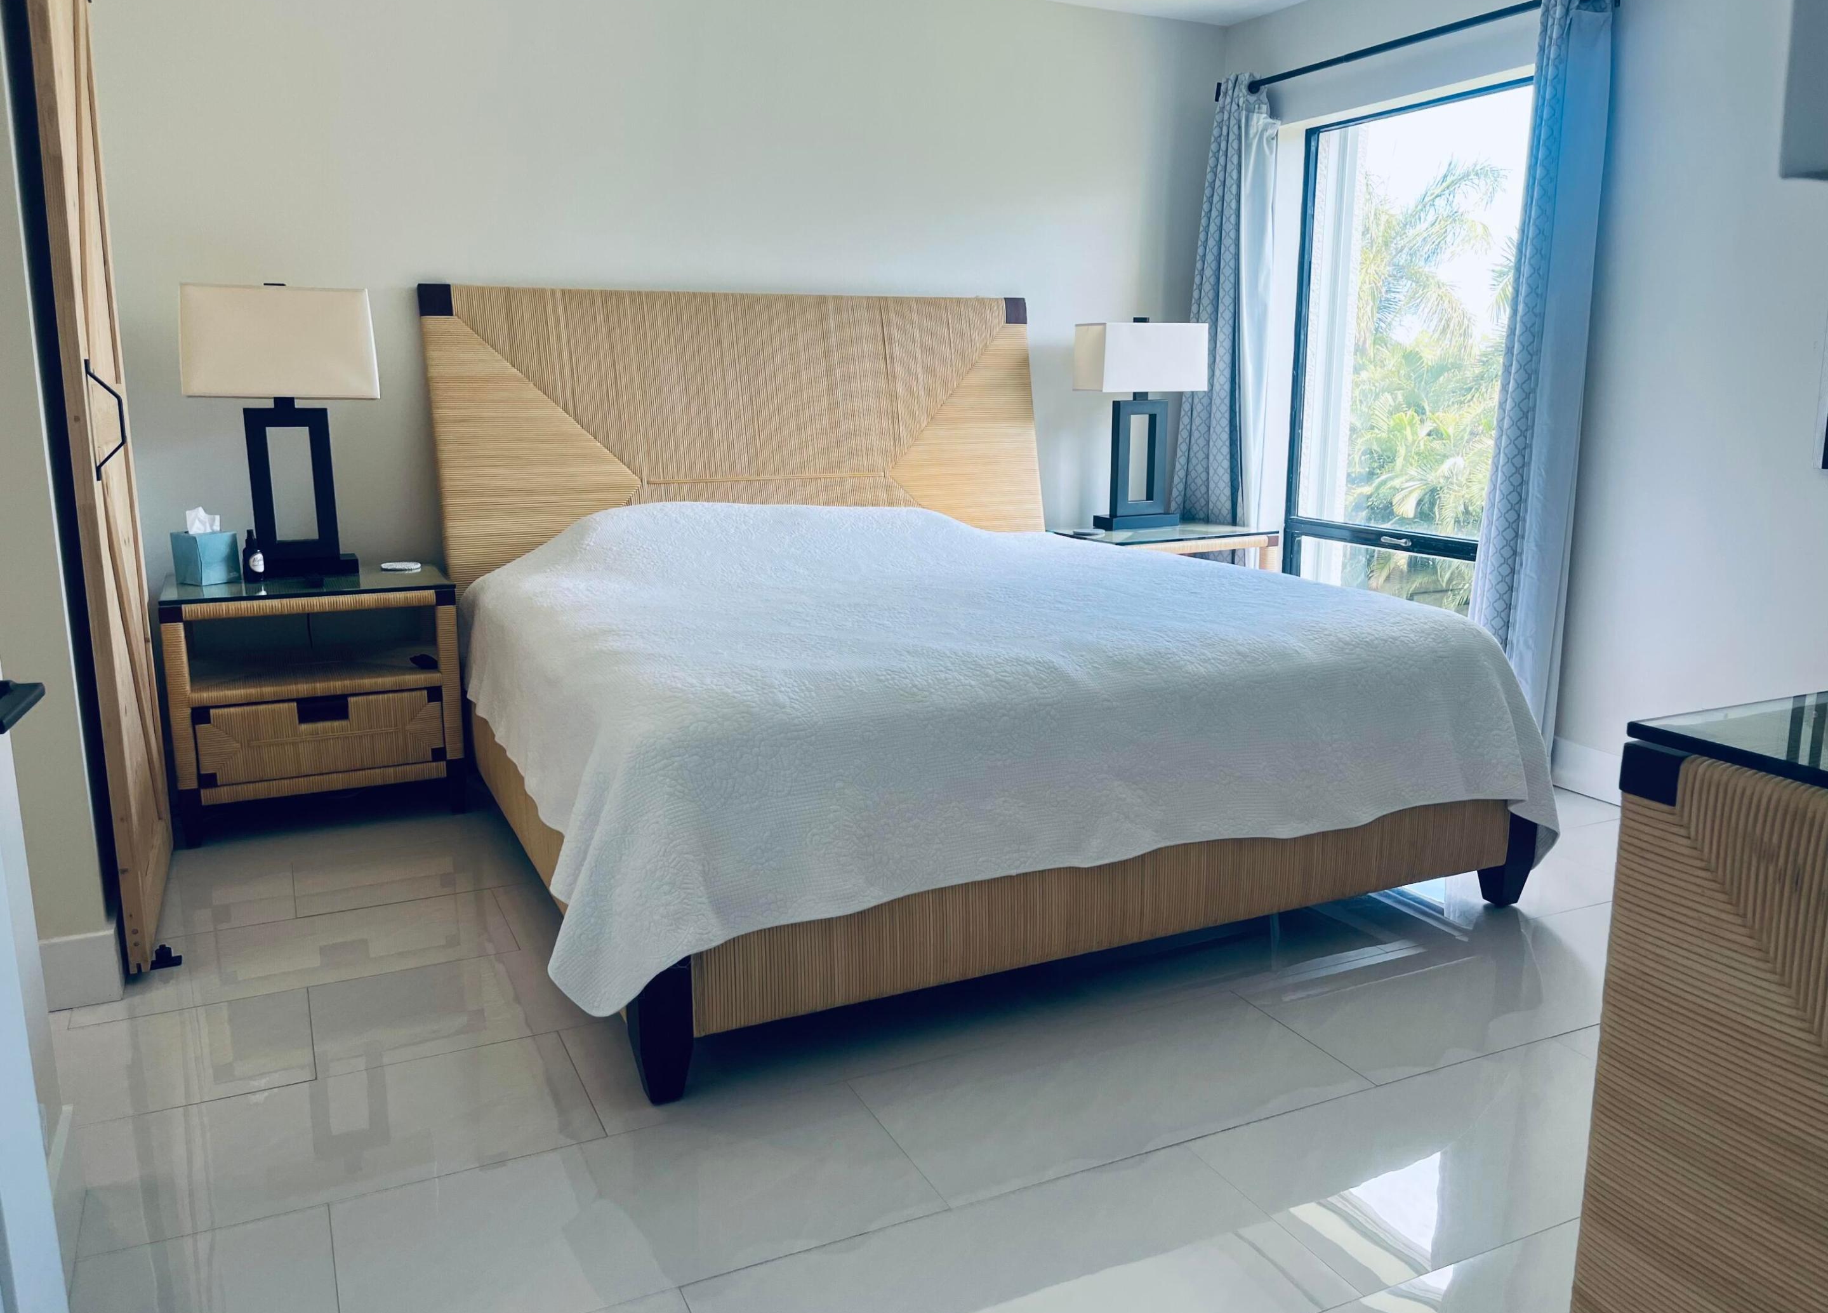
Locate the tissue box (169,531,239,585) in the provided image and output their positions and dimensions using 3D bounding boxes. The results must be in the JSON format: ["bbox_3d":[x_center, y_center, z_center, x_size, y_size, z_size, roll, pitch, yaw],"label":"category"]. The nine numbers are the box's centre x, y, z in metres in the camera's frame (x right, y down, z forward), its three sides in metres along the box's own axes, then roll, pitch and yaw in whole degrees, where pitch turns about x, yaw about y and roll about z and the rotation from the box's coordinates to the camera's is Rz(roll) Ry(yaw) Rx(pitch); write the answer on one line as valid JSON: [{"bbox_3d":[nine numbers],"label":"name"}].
[{"bbox_3d":[-1.894,-0.262,3.680,0.112,0.130,0.112,7,13,30],"label":"tissue box"}]

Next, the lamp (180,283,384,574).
[{"bbox_3d":[-1.718,-0.616,3.769,0.475,0.786,0.215,-5,13,-25],"label":"lamp"}]

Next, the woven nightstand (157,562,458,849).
[{"bbox_3d":[-1.627,0.113,3.757,0.695,0.638,0.475,-5,13,-25],"label":"woven nightstand"}]

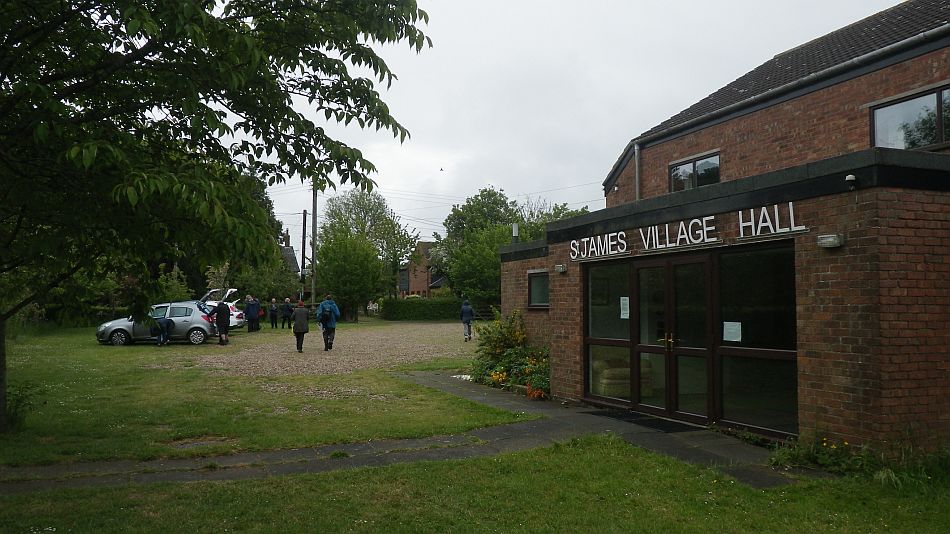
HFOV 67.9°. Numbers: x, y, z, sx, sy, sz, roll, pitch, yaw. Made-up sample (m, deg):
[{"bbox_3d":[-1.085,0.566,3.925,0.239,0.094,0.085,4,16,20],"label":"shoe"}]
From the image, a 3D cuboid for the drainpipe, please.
[{"bbox_3d":[3.832,-1.709,16.527,0.080,2.400,0.080,1,-4,-23],"label":"drainpipe"}]

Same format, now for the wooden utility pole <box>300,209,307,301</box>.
[{"bbox_3d":[-13.902,-0.404,57.000,0.260,8.700,0.260,0,-3,0],"label":"wooden utility pole"}]

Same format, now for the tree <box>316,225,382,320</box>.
[{"bbox_3d":[-8.453,0.404,47.500,4.500,6.500,4.400,0,-3,0],"label":"tree"}]

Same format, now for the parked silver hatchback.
[{"bbox_3d":[-10.740,1.900,24.450,4.000,1.490,1.750,0,-4,-5],"label":"parked silver hatchback"}]

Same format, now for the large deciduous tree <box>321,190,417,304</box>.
[{"bbox_3d":[-8.378,-0.993,56.000,7.800,10.400,7.500,0,-3,0],"label":"large deciduous tree"}]

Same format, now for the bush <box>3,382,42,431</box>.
[{"bbox_3d":[-5.273,1.622,8.200,0.500,0.560,0.500,0,-3,0],"label":"bush"}]

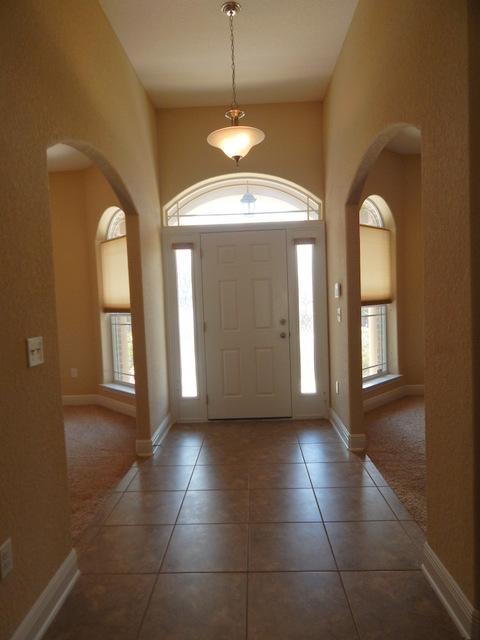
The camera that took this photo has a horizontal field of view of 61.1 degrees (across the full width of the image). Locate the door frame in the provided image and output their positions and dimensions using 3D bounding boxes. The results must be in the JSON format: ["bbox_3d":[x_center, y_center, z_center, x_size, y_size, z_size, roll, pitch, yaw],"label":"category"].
[{"bbox_3d":[0.080,0.033,4.456,1.730,2.133,0.130,-2,3,2],"label":"door frame"}]

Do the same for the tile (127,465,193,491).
[{"bbox_3d":[-0.582,1.194,3.069,0.431,0.010,0.431,-2,3,2],"label":"tile"}]

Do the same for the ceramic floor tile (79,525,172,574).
[{"bbox_3d":[-0.608,1.235,2.201,0.431,0.010,0.431,-2,3,2],"label":"ceramic floor tile"}]

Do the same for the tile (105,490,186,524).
[{"bbox_3d":[-0.595,1.214,2.635,0.431,0.010,0.431,-2,3,2],"label":"tile"}]

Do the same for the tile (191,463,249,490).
[{"bbox_3d":[-0.145,1.181,3.060,0.433,0.012,0.430,-2,3,2],"label":"tile"}]

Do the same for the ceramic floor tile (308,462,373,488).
[{"bbox_3d":[0.728,1.151,3.030,0.433,0.012,0.430,-2,3,2],"label":"ceramic floor tile"}]

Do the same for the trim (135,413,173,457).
[{"bbox_3d":[-0.807,1.084,3.981,0.150,0.137,0.945,-2,3,2],"label":"trim"}]

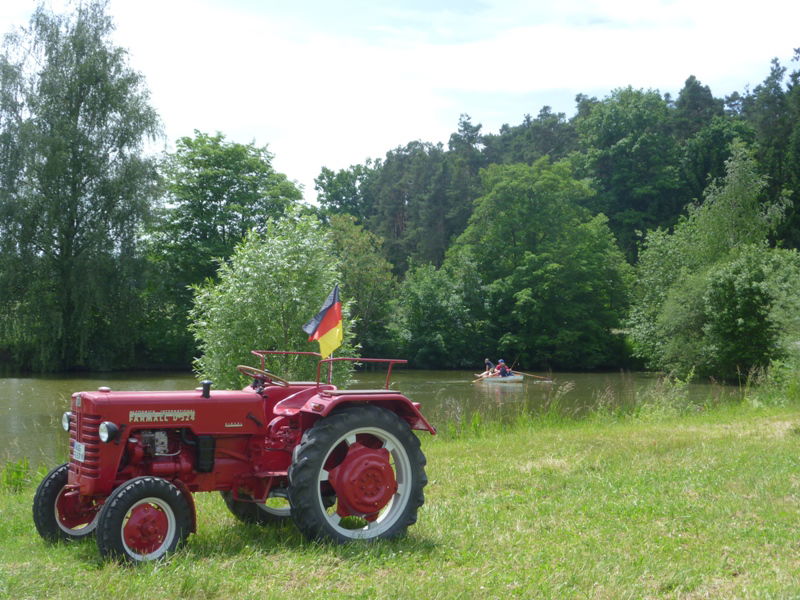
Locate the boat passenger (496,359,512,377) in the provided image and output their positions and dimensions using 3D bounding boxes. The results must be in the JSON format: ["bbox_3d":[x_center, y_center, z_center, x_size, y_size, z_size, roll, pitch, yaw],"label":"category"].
[{"bbox_3d":[5.143,3.396,58.000,0.600,1.050,0.700,1,-3,-27],"label":"boat passenger"}]

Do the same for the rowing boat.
[{"bbox_3d":[4.896,3.878,58.000,2.800,0.480,1.200,-1,-3,30],"label":"rowing boat"}]

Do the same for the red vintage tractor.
[{"bbox_3d":[-1.292,1.215,9.437,2.870,1.600,1.540,2,-3,-34],"label":"red vintage tractor"}]

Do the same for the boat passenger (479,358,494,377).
[{"bbox_3d":[4.279,3.413,58.300,0.750,1.050,0.580,2,-3,-37],"label":"boat passenger"}]

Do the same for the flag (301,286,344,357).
[{"bbox_3d":[-0.681,0.189,10.350,0.420,0.650,0.180,0,-3,-11],"label":"flag"}]

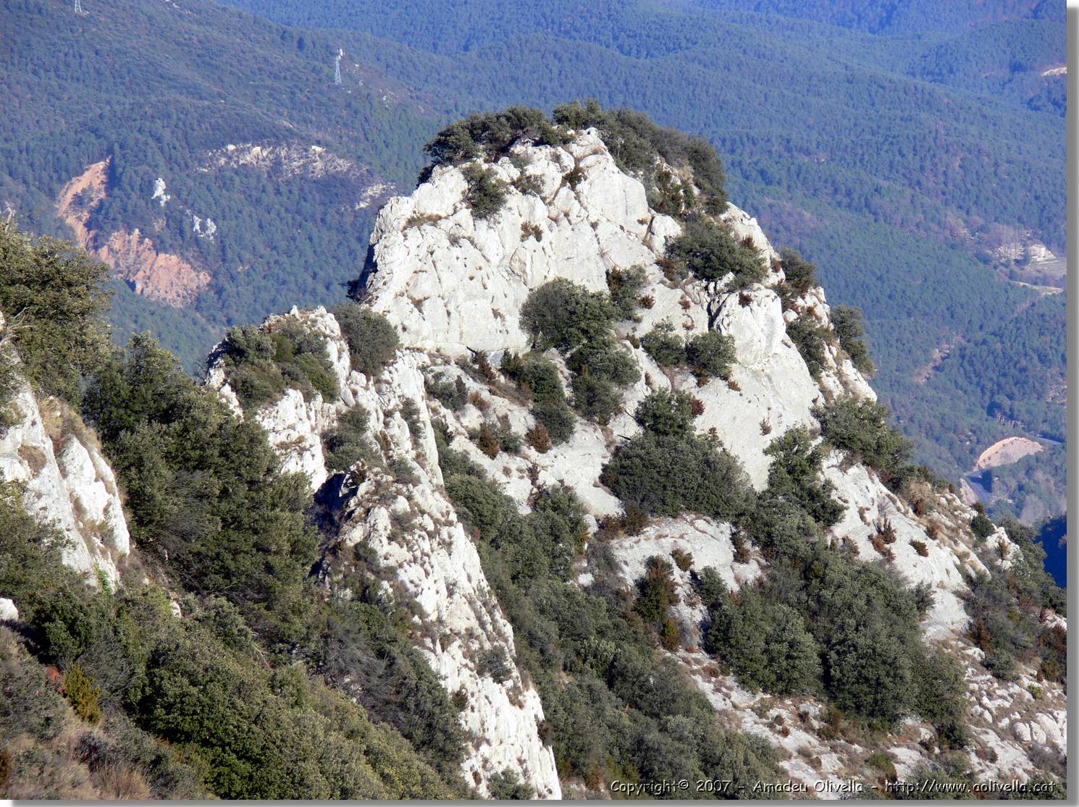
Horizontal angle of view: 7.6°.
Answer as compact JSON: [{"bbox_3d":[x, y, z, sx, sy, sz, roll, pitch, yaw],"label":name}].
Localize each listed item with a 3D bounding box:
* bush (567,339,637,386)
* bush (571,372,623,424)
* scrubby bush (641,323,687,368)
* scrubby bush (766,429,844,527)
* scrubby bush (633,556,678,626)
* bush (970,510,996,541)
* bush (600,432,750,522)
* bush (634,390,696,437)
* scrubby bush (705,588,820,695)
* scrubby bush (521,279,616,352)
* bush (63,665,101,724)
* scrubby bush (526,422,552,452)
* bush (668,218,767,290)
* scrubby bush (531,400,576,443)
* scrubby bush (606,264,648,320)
[{"bbox_3d":[1.662,-1.063,216.225,1.892,1.125,1.286,0,12,0],"label":"bush"},{"bbox_3d":[1.528,-0.139,214.830,1.365,1.253,1.297,0,12,0],"label":"bush"},{"bbox_3d":[3.309,-1.543,217.155,1.199,1.103,1.139,0,12,0],"label":"scrubby bush"},{"bbox_3d":[8.347,2.350,257.000,2.516,3.125,2.390,0,10,0],"label":"scrubby bush"},{"bbox_3d":[2.971,4.823,209.250,1.155,1.709,1.097,0,12,0],"label":"scrubby bush"},{"bbox_3d":[11.952,3.287,219.480,0.686,0.758,0.652,0,12,0],"label":"bush"},{"bbox_3d":[3.534,1.881,212.970,3.882,2.098,2.398,0,12,0],"label":"bush"},{"bbox_3d":[3.972,0.317,258.000,1.989,1.496,1.761,0,10,0],"label":"bush"},{"bbox_3d":[5.713,6.093,208.320,2.929,2.478,2.490,0,12,0],"label":"scrubby bush"},{"bbox_3d":[0.929,-2.808,260.000,3.060,2.289,2.693,0,10,0],"label":"scrubby bush"},{"bbox_3d":[-7.294,4.635,130.000,0.609,0.971,0.579,0,10,0],"label":"bush"},{"bbox_3d":[-0.004,0.898,213.900,0.713,0.711,0.677,0,12,0],"label":"scrubby bush"},{"bbox_3d":[4.739,-4.051,219.480,2.629,1.713,1.959,0,12,0],"label":"bush"},{"bbox_3d":[0.436,0.570,257.000,1.419,1.368,1.277,0,10,0],"label":"scrubby bush"},{"bbox_3d":[2.854,-3.560,261.500,1.362,1.728,1.294,0,10,0],"label":"scrubby bush"}]

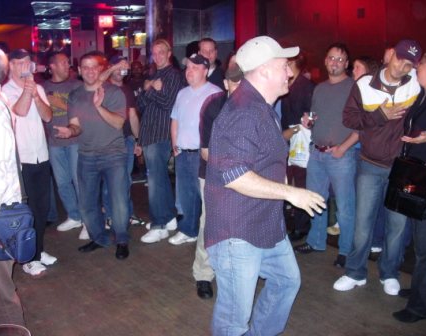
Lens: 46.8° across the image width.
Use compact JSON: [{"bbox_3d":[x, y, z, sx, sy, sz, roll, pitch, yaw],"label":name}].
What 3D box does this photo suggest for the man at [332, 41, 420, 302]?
[{"bbox_3d":[1.175,0.010,3.514,0.620,1.780,0.420,2,12,11],"label":"man"}]

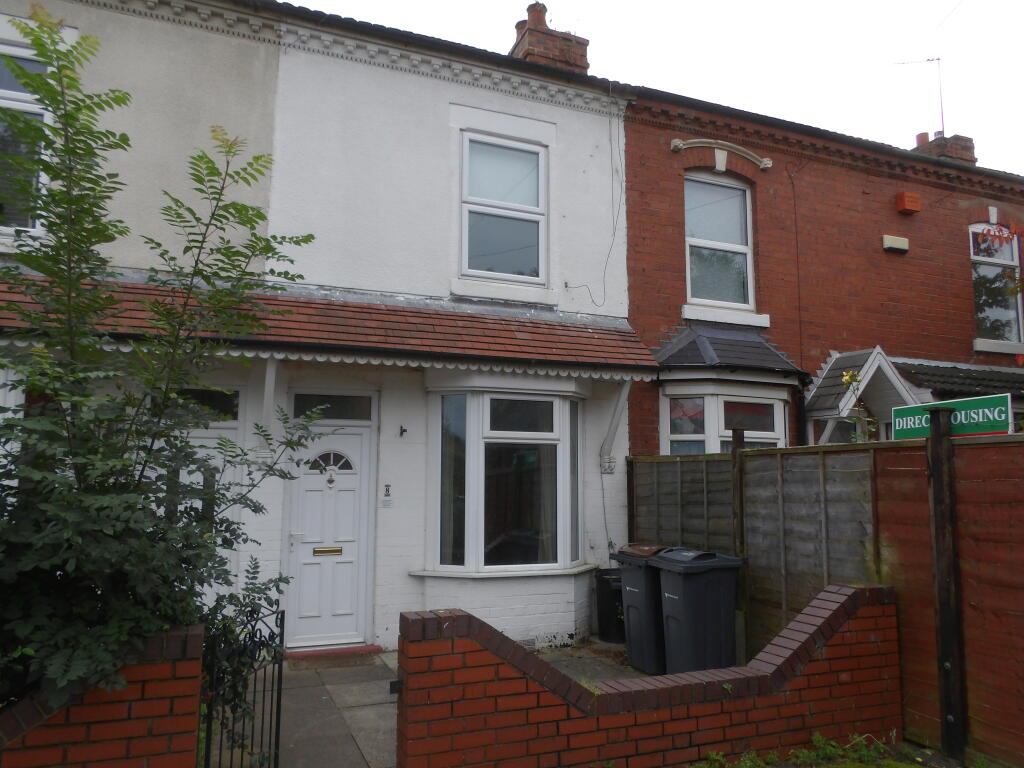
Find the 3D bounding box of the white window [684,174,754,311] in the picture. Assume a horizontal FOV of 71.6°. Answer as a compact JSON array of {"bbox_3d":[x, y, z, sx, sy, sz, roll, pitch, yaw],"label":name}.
[{"bbox_3d":[2.513,-1.736,8.648,1.034,1.649,0.070,3,-8,-22],"label":"white window"}]

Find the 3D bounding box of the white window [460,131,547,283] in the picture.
[{"bbox_3d":[-0.074,-1.864,7.568,0.971,1.577,0.070,3,-8,-22],"label":"white window"}]

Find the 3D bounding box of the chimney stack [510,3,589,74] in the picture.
[{"bbox_3d":[0.475,-4.633,10.093,0.910,1.090,0.900,3,-8,-22],"label":"chimney stack"}]

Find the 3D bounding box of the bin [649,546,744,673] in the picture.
[{"bbox_3d":[1.471,1.825,5.572,0.550,0.960,0.480,3,-8,-22],"label":"bin"}]

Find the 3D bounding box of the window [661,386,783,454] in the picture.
[{"bbox_3d":[2.564,0.996,7.992,1.782,1.730,0.422,3,-8,-22],"label":"window"}]

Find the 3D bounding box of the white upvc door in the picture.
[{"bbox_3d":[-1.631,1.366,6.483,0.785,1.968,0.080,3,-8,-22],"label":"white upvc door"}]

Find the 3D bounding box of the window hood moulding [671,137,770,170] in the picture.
[{"bbox_3d":[2.614,-2.853,8.671,1.522,0.273,0.100,3,-8,-22],"label":"window hood moulding"}]

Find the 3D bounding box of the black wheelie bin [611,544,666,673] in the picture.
[{"bbox_3d":[1.186,1.879,5.971,0.550,0.960,0.480,3,-8,-22],"label":"black wheelie bin"}]

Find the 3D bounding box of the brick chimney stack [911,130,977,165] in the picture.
[{"bbox_3d":[7.807,-4.120,13.073,0.870,0.840,0.900,3,-8,-22],"label":"brick chimney stack"}]

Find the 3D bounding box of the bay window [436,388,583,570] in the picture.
[{"bbox_3d":[0.047,0.941,6.956,1.705,1.613,0.416,3,-8,-22],"label":"bay window"}]

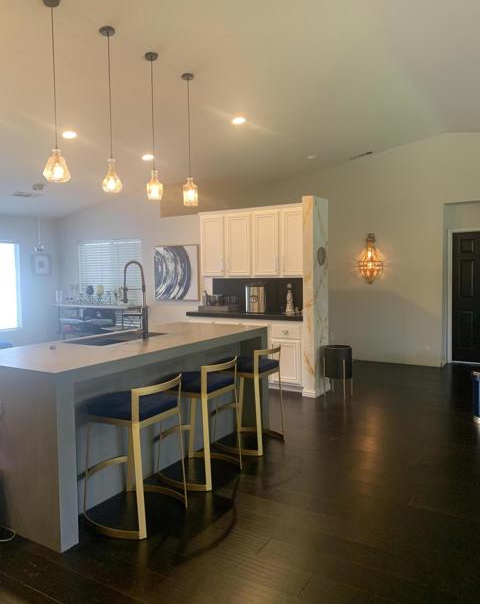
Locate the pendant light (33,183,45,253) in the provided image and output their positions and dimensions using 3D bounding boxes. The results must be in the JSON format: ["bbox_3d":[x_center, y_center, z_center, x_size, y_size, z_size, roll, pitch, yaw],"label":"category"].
[{"bbox_3d":[-2.751,-1.134,6.600,0.140,0.925,0.140,1,4,32],"label":"pendant light"}]

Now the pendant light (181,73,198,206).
[{"bbox_3d":[-0.447,-1.423,4.266,0.125,1.133,0.125,-1,4,0],"label":"pendant light"}]

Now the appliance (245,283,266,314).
[{"bbox_3d":[0.202,-0.036,5.996,0.240,0.370,0.310,0,3,14],"label":"appliance"}]

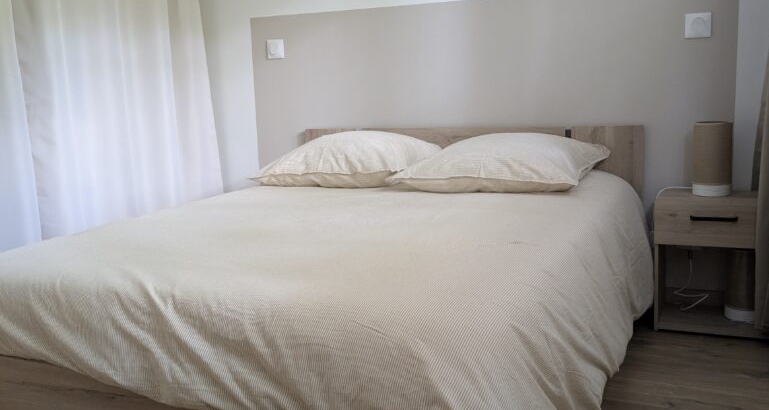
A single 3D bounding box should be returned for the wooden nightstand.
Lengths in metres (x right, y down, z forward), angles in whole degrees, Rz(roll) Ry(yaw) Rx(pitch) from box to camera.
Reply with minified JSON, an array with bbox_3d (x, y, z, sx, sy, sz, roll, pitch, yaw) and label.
[{"bbox_3d":[1.175,0.201,2.652,0.362,0.490,0.230,2,9,24],"label":"wooden nightstand"}]

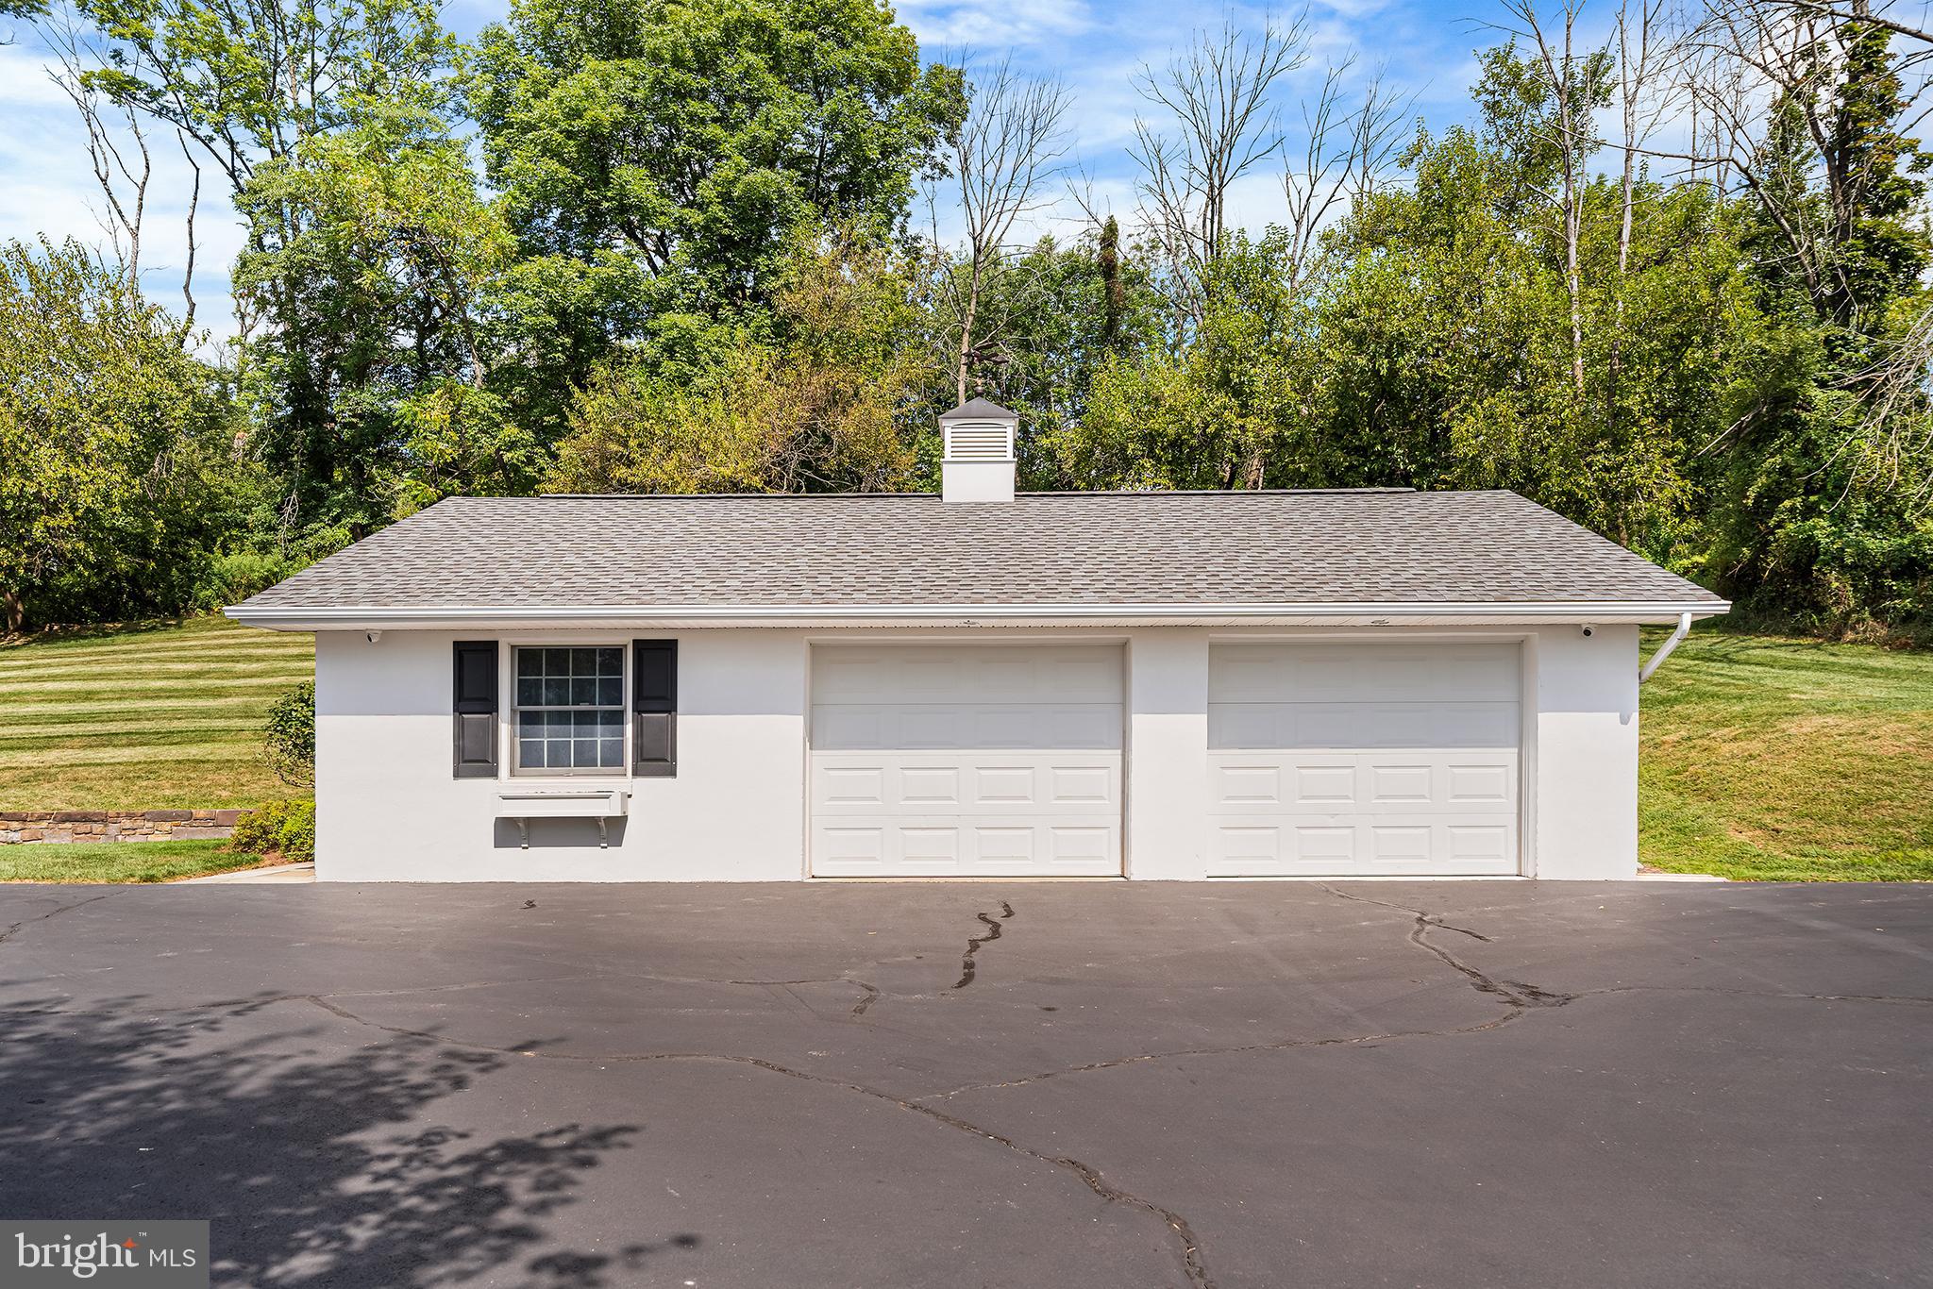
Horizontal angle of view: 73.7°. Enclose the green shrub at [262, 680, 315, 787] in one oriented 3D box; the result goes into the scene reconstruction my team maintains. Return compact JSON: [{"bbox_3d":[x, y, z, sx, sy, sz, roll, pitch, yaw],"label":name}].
[{"bbox_3d":[-7.200,1.000,14.400,1.100,1.250,1.100,0,0,0],"label":"green shrub"}]

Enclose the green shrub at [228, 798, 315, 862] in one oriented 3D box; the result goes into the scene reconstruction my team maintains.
[{"bbox_3d":[-6.850,1.850,13.000,1.150,0.680,1.050,0,0,0],"label":"green shrub"}]

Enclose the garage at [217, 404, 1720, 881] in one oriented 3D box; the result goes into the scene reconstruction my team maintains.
[{"bbox_3d":[0.170,-0.400,15.150,12.600,5.000,8.900,0,0,1],"label":"garage"}]

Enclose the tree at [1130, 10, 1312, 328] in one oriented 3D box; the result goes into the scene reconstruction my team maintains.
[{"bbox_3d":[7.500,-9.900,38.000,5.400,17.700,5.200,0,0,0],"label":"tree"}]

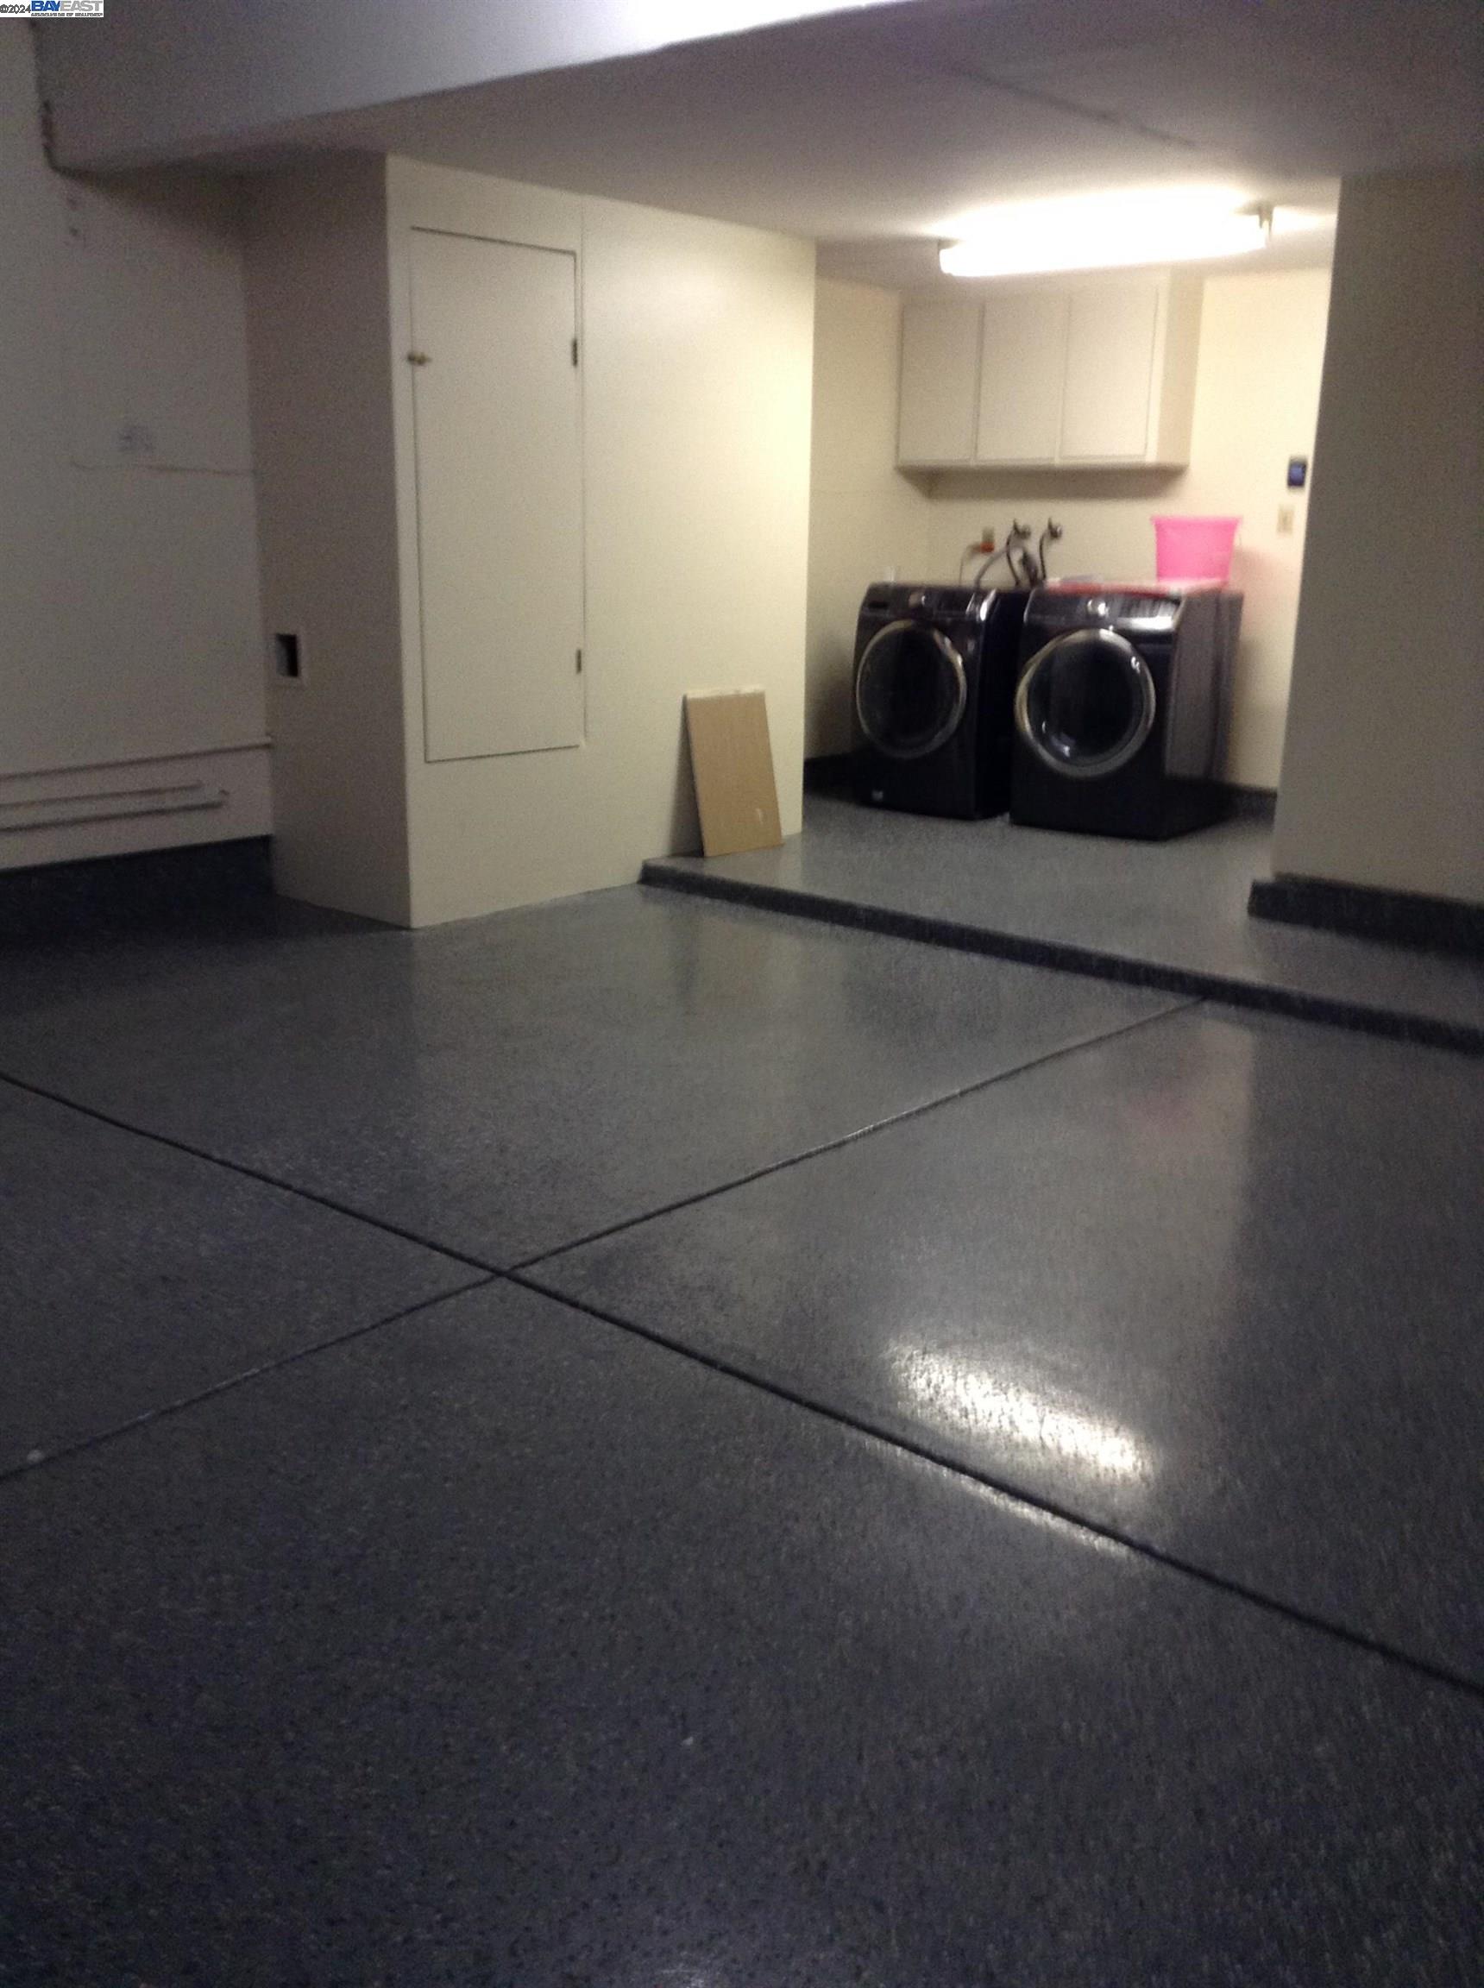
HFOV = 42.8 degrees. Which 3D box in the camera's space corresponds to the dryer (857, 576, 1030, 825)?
[{"bbox_3d":[0.984,-1.352,8.566,0.686,0.979,0.750,13,19,38],"label":"dryer"}]

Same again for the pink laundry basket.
[{"bbox_3d":[1.905,-1.876,7.981,0.370,0.273,0.360,14,20,39],"label":"pink laundry basket"}]

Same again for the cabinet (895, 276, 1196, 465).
[{"bbox_3d":[1.346,-2.749,8.450,1.375,0.775,0.315,14,20,39],"label":"cabinet"}]

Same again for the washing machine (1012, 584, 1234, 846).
[{"bbox_3d":[1.661,-1.230,8.155,0.686,0.979,0.750,11,18,34],"label":"washing machine"}]

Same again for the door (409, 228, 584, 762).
[{"bbox_3d":[-0.800,-1.603,6.219,0.040,1.630,0.710,13,19,39],"label":"door"}]

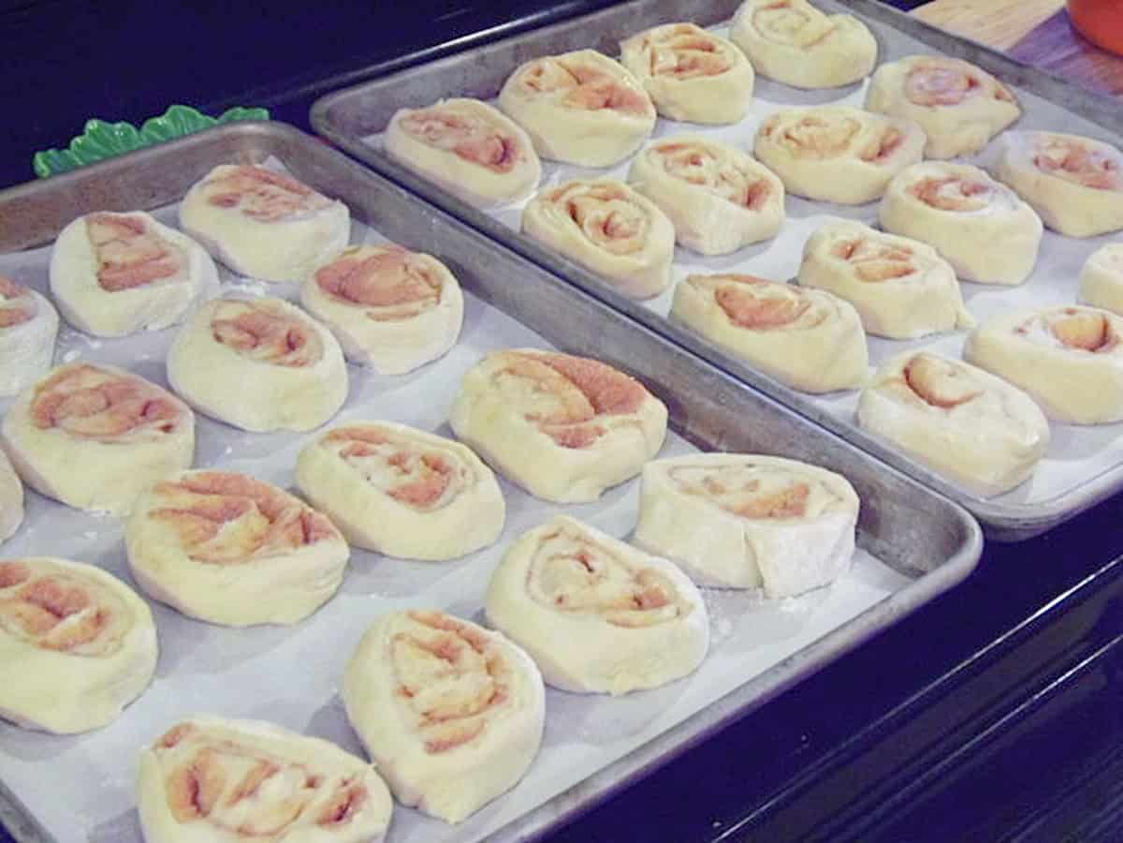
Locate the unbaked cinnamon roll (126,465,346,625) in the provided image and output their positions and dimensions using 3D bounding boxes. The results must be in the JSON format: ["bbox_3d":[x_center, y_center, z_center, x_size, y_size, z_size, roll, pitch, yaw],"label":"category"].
[{"bbox_3d":[-0.113,0.042,0.626,0.082,0.026,0.058,16,35,20],"label":"unbaked cinnamon roll"}]

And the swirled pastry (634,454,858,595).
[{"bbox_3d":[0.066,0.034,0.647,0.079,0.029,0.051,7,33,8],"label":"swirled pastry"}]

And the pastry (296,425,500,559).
[{"bbox_3d":[-0.058,0.023,0.660,0.084,0.024,0.054,19,37,25],"label":"pastry"}]

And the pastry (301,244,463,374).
[{"bbox_3d":[-0.075,-0.051,0.772,0.065,0.025,0.077,-17,37,-27],"label":"pastry"}]

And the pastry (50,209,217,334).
[{"bbox_3d":[-0.186,-0.065,0.787,0.068,0.025,0.080,-22,40,-33],"label":"pastry"}]

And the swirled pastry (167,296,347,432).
[{"bbox_3d":[-0.121,-0.023,0.725,0.077,0.027,0.061,22,38,28],"label":"swirled pastry"}]

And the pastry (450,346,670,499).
[{"bbox_3d":[-0.001,-0.002,0.701,0.087,0.026,0.071,20,37,25],"label":"pastry"}]

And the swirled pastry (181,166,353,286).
[{"bbox_3d":[-0.136,-0.093,0.833,0.083,0.027,0.064,20,37,25],"label":"swirled pastry"}]

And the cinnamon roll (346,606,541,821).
[{"bbox_3d":[-0.036,0.087,0.561,0.060,0.026,0.077,-11,35,-20],"label":"cinnamon roll"}]

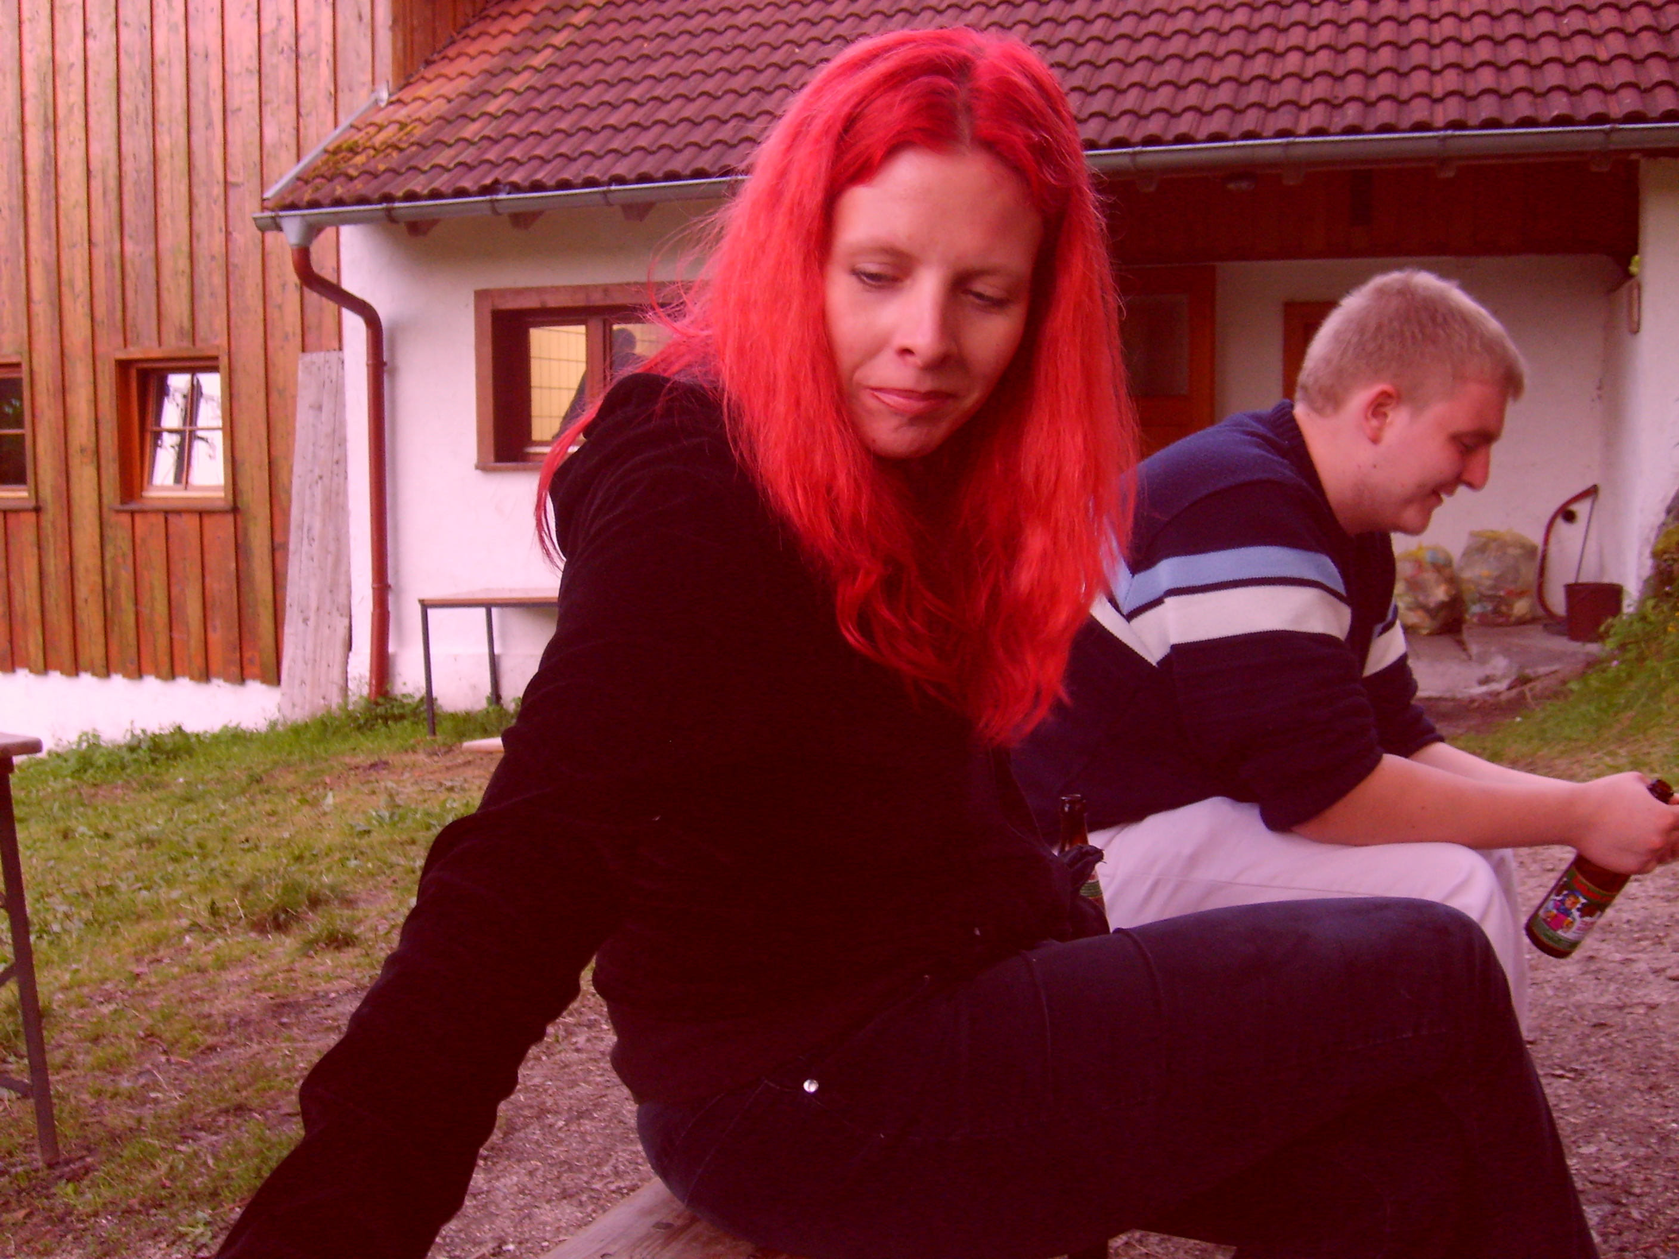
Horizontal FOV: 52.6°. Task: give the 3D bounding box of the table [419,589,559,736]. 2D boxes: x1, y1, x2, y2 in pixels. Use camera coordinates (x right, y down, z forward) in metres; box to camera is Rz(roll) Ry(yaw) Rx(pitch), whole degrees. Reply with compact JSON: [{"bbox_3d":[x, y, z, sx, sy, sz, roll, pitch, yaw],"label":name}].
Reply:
[{"bbox_3d":[-1.436,0.172,9.357,1.500,0.750,0.740,-1,5,17],"label":"table"}]

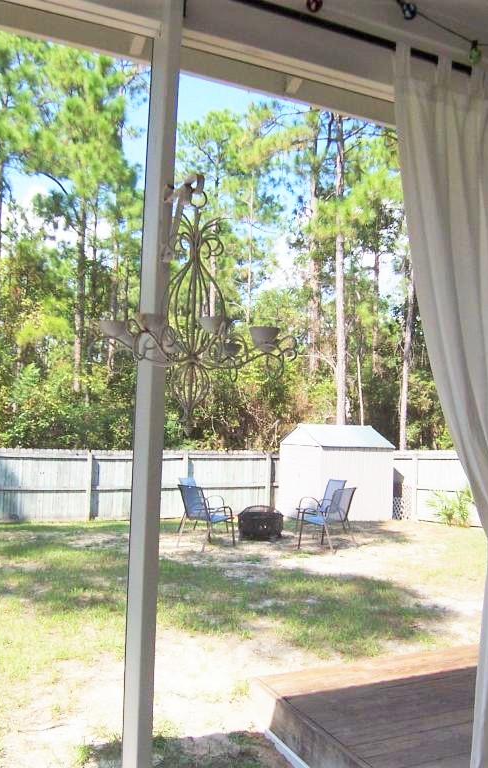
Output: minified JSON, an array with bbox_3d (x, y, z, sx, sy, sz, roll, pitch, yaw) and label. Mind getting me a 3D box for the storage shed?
[{"bbox_3d":[2.244,2.084,16.434,2.000,2.150,1.930,4,-4,-26],"label":"storage shed"}]

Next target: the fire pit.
[{"bbox_3d":[0.273,2.297,11.268,0.750,0.530,0.750,2,-4,0],"label":"fire pit"}]

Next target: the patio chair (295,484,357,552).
[{"bbox_3d":[1.297,2.079,10.486,0.690,0.920,0.580,-1,-5,36],"label":"patio chair"}]

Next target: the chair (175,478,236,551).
[{"bbox_3d":[-0.549,2.012,10.358,0.580,0.920,0.690,-2,-5,43],"label":"chair"}]

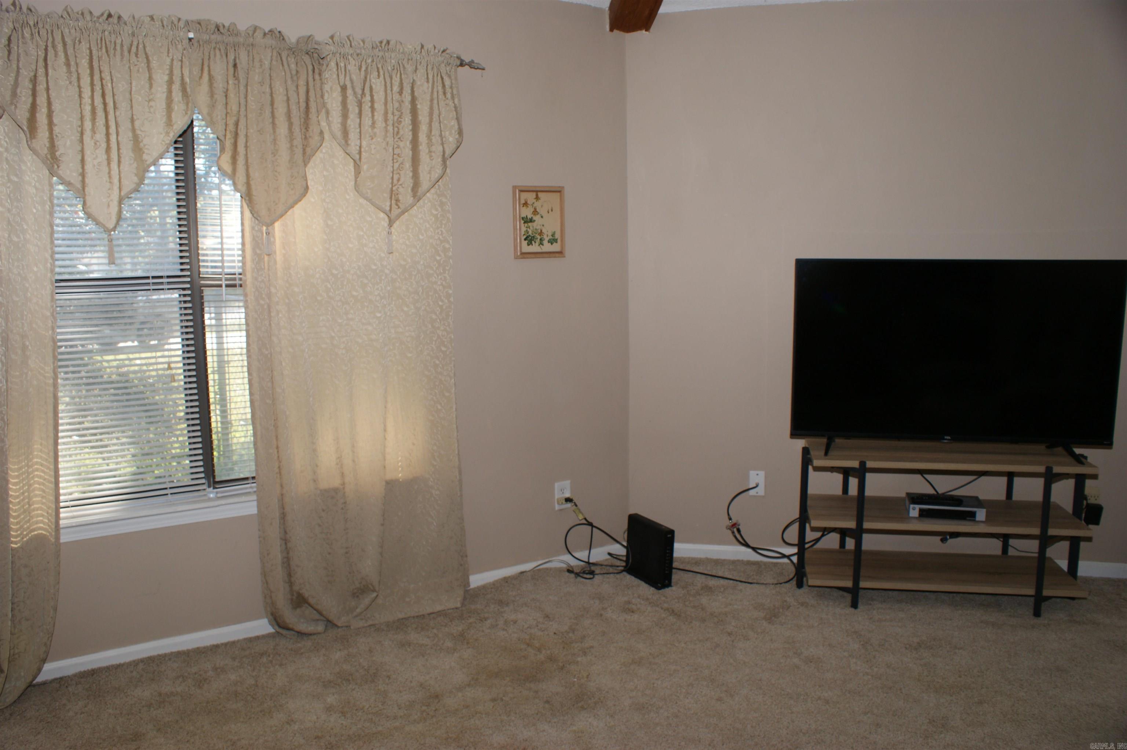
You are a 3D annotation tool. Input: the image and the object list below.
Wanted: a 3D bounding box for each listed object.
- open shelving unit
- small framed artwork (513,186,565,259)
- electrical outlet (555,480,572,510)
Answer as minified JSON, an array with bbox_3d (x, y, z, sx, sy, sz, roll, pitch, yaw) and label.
[{"bbox_3d":[1.513,0.599,3.434,1.105,0.600,0.435,1,8,10],"label":"open shelving unit"},{"bbox_3d":[-0.098,-0.635,3.527,0.238,0.297,0.022,-5,9,-30],"label":"small framed artwork"},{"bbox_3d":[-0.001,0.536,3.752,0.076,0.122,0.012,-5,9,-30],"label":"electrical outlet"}]

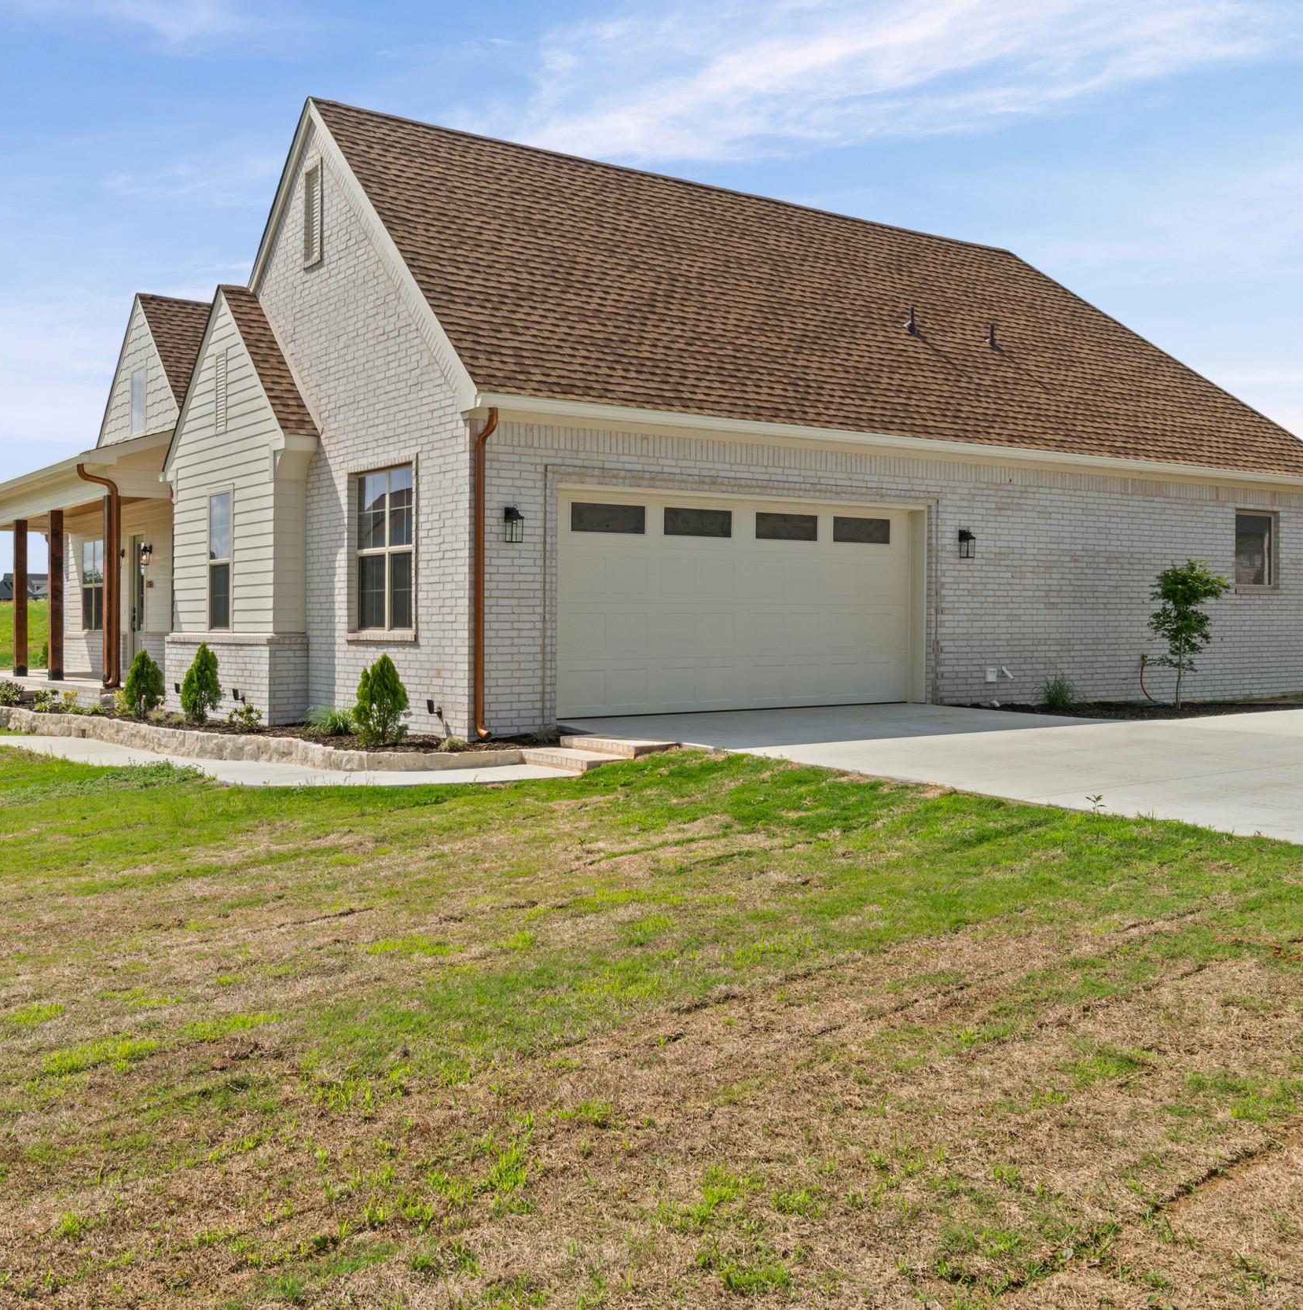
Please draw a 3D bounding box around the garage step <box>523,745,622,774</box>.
[{"bbox_3d":[-0.648,0.859,11.238,0.415,0.090,1.099,-1,2,-36],"label":"garage step"}]

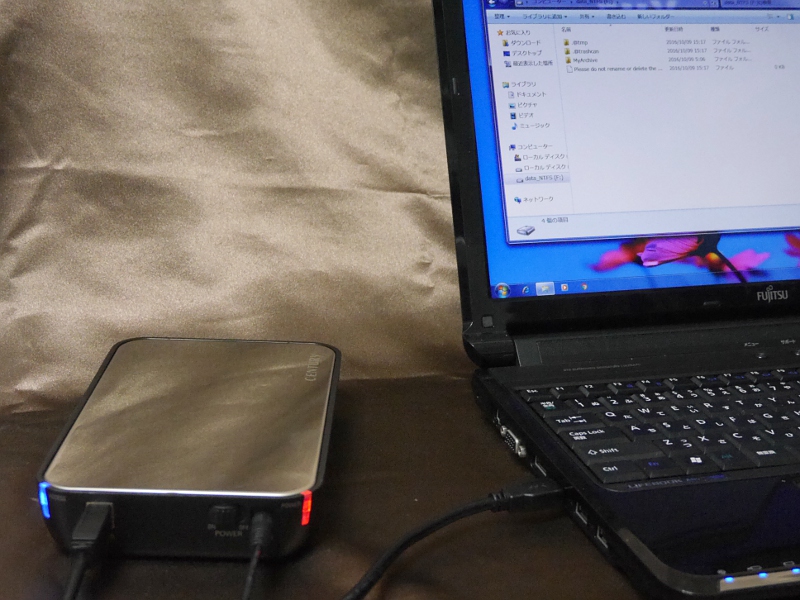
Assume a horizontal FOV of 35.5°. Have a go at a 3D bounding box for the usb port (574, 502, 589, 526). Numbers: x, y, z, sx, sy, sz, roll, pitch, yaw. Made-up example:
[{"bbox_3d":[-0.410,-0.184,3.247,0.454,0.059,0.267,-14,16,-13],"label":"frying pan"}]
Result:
[{"bbox_3d":[0.087,0.098,0.574,0.007,0.005,0.013,-4,19,-14],"label":"usb port"}]

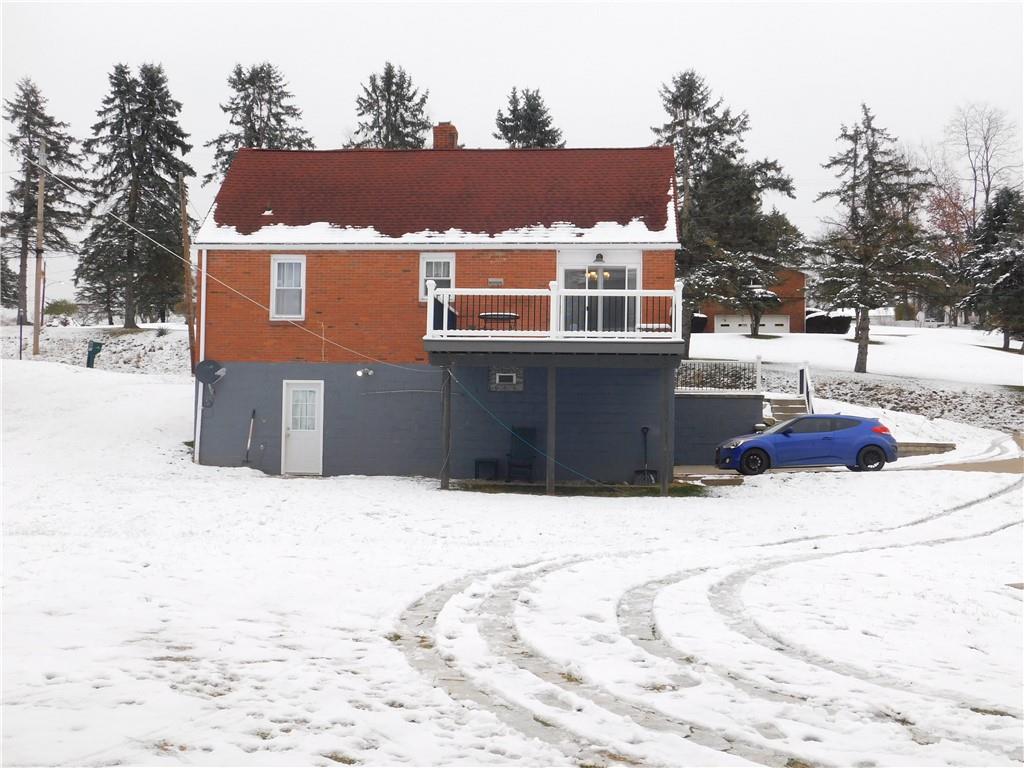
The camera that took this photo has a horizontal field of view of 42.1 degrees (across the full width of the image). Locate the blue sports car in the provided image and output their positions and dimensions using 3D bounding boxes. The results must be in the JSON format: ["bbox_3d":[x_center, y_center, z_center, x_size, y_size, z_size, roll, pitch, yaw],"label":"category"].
[{"bbox_3d":[6.876,1.395,31.367,4.220,1.400,1.790,1,-3,2],"label":"blue sports car"}]

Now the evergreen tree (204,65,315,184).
[{"bbox_3d":[-10.717,-7.879,56.307,5.200,11.610,5.200,1,-3,4],"label":"evergreen tree"}]

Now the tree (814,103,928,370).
[{"bbox_3d":[12.463,-5.137,46.731,4.300,9.490,4.300,1,-3,4],"label":"tree"}]

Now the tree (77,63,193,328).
[{"bbox_3d":[-16.691,-8.360,58.814,5.200,11.860,5.200,1,-3,4],"label":"tree"}]

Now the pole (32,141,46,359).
[{"bbox_3d":[-19.589,-5.727,55.239,0.300,9.030,0.300,1,-3,4],"label":"pole"}]

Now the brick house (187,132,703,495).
[{"bbox_3d":[-1.518,-2.089,31.060,10.700,8.930,9.050,1,-3,4],"label":"brick house"}]

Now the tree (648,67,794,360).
[{"bbox_3d":[7.488,-6.335,49.214,5.200,10.680,5.200,1,-3,4],"label":"tree"}]

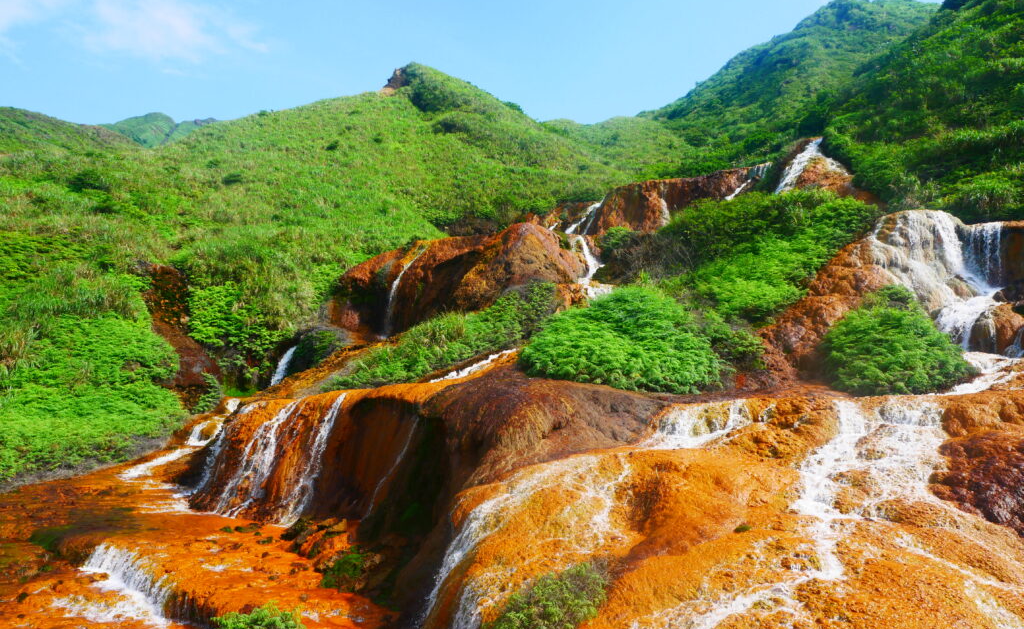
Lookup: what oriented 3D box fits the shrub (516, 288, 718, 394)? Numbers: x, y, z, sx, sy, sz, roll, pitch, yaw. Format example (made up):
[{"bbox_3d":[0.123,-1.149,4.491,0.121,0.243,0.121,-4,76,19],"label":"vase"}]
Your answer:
[{"bbox_3d":[2.391,0.601,15.800,4.200,2.150,2.900,0,-2,0],"label":"shrub"}]

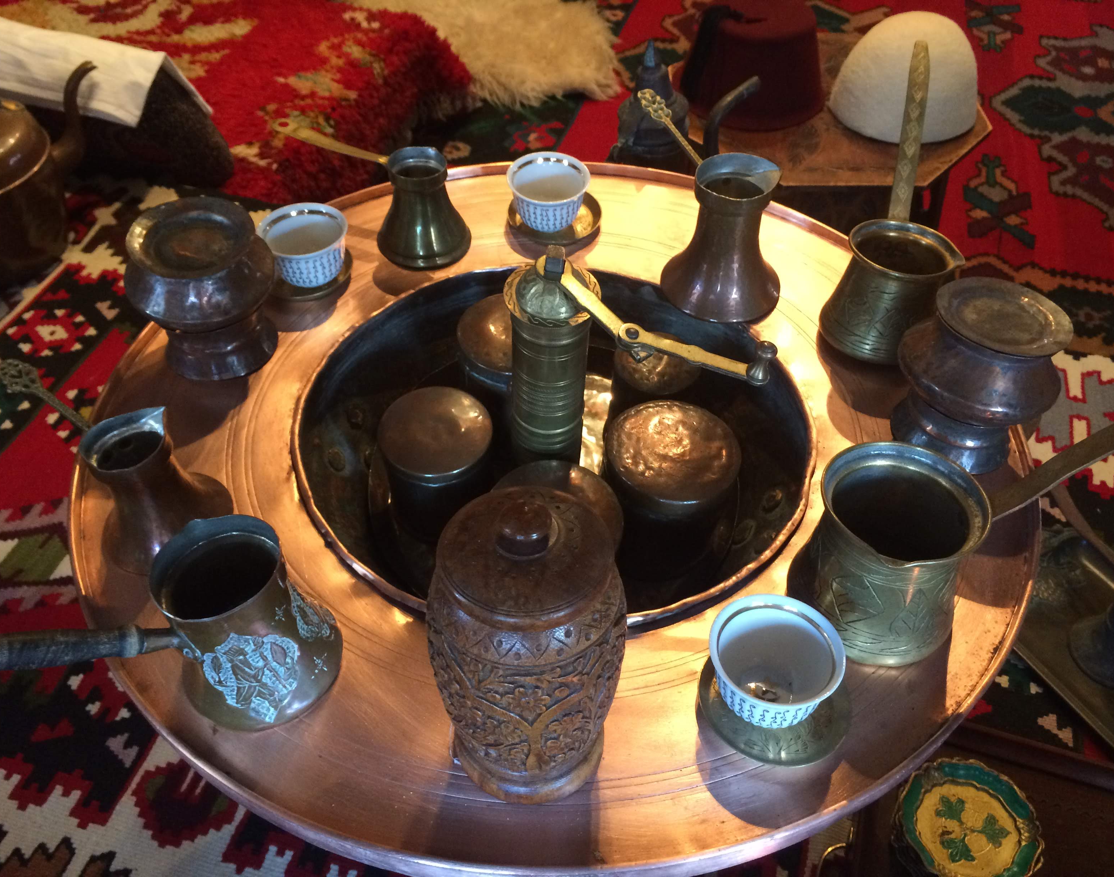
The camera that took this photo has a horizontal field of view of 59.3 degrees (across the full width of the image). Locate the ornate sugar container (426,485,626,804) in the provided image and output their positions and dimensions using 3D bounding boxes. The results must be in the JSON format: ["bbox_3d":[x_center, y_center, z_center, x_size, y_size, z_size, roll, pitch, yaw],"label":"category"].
[{"bbox_3d":[-0.014,0.088,0.437,0.090,0.171,0.090,0,47,0],"label":"ornate sugar container"}]

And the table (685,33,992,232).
[{"bbox_3d":[0.351,-0.350,1.397,0.405,0.280,0.405,0,47,0],"label":"table"}]

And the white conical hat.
[{"bbox_3d":[0.448,-0.473,1.240,0.180,0.119,0.180,0,47,0],"label":"white conical hat"}]

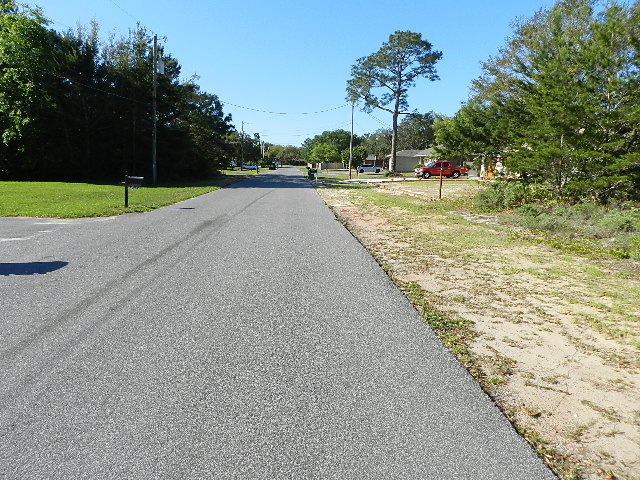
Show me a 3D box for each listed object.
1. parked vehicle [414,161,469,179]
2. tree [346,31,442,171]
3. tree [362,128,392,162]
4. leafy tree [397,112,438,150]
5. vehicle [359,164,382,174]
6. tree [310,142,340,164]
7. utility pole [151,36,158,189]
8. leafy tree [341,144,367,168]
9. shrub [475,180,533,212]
[{"bbox_3d":[12.923,-7.470,45.141,5.250,1.780,1.870,1,10,-4],"label":"parked vehicle"},{"bbox_3d":[9.067,-16.802,53.463,11.900,17.200,11.500,1,10,-4],"label":"tree"},{"bbox_3d":[15.012,-23.881,111.035,8.500,10.800,8.500,1,10,-4],"label":"tree"},{"bbox_3d":[21.023,-20.939,90.927,10.000,12.000,10.000,1,10,-4],"label":"leafy tree"},{"bbox_3d":[8.690,-12.295,72.850,4.500,1.680,1.820,1,10,-4],"label":"vehicle"},{"bbox_3d":[1.301,-22.727,114.374,7.600,7.000,7.400,1,10,-4],"label":"tree"},{"bbox_3d":[-11.605,-9.036,30.070,0.320,10.290,0.320,3,10,-4],"label":"utility pole"},{"bbox_3d":[7.662,-18.501,94.508,5.600,5.500,5.500,1,10,-4],"label":"leafy tree"},{"bbox_3d":[6.984,-1.760,16.111,2.000,1.000,1.800,1,10,-4],"label":"shrub"}]

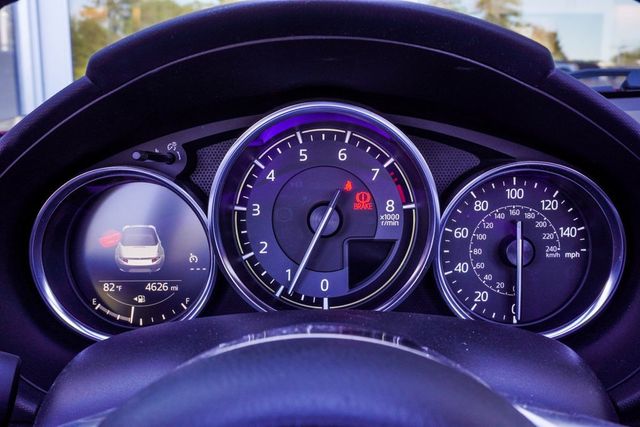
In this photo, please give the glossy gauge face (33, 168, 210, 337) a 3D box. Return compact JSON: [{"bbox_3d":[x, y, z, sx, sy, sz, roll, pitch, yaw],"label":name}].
[{"bbox_3d":[-0.106,0.022,0.385,0.099,0.097,0.026,-1,-2,-5],"label":"glossy gauge face"}]

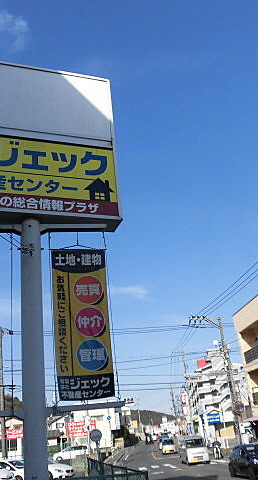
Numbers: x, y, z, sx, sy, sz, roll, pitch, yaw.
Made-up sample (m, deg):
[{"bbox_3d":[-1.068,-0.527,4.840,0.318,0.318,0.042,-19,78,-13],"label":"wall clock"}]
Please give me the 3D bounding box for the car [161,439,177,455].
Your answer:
[{"bbox_3d":[4.592,23.889,51.321,1.480,1.630,3.450,-5,-25,-3],"label":"car"}]

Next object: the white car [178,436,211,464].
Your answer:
[{"bbox_3d":[4.514,14.732,31.274,1.490,1.870,3.450,-4,-25,-5],"label":"white car"}]

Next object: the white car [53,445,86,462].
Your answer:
[{"bbox_3d":[-7.186,26.224,54.500,4.300,1.500,1.700,2,-26,-18],"label":"white car"}]

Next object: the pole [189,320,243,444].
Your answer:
[{"bbox_3d":[6.494,10.671,32.657,2.600,10.050,0.700,-3,-25,-7],"label":"pole"}]

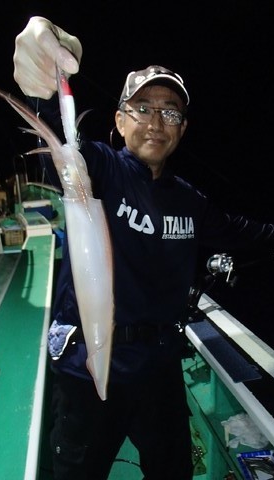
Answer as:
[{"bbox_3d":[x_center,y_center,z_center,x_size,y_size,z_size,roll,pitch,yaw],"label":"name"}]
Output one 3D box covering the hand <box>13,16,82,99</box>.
[{"bbox_3d":[-0.114,-0.233,0.500,0.088,0.101,0.096,-1,10,-6],"label":"hand"}]

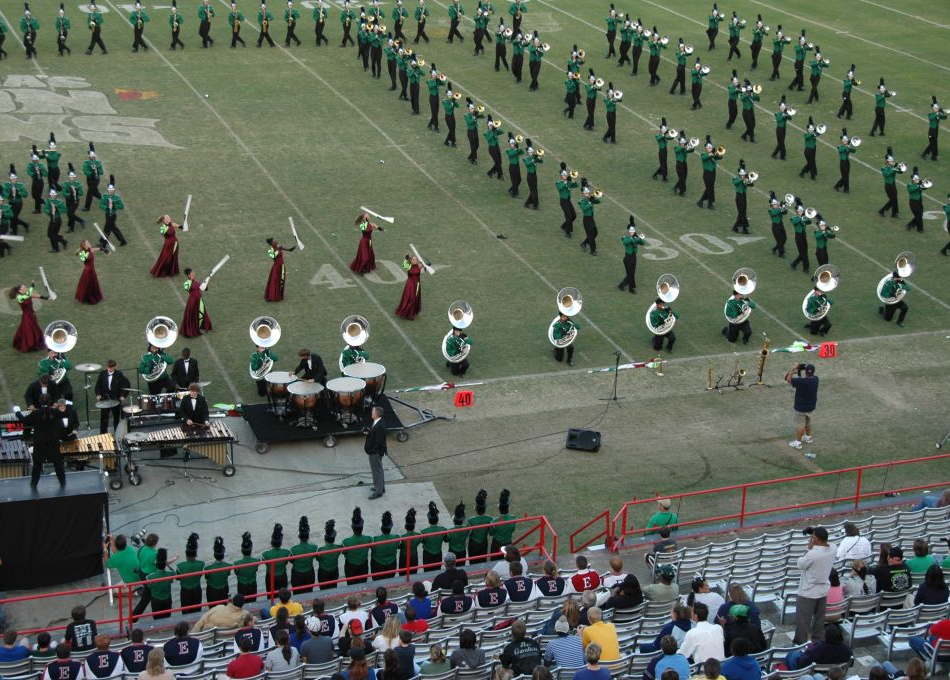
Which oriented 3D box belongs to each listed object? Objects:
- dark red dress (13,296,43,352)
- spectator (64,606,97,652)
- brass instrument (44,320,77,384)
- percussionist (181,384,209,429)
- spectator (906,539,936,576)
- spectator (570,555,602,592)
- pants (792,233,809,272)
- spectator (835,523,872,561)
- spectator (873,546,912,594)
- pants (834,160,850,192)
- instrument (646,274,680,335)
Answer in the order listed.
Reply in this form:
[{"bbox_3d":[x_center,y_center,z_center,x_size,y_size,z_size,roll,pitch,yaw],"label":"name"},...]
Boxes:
[{"bbox_3d":[-10.084,-0.423,42.347,0.668,1.236,0.763,11,23,23],"label":"dark red dress"},{"bbox_3d":[-5.699,4.343,26.974,0.500,1.351,0.750,-8,23,-23],"label":"spectator"},{"bbox_3d":[-8.804,0.266,39.872,0.760,1.360,0.580,-5,22,-16],"label":"brass instrument"},{"bbox_3d":[-5.566,1.671,37.312,0.580,1.680,0.520,-2,21,-9],"label":"percussionist"},{"bbox_3d":[6.483,3.450,28.203,0.470,1.230,0.760,-7,23,-22],"label":"spectator"},{"bbox_3d":[1.494,3.711,28.119,0.540,1.273,0.750,-8,23,-23],"label":"spectator"},{"bbox_3d":[8.584,-2.310,49.134,0.580,1.021,0.370,20,27,39],"label":"pants"},{"bbox_3d":[5.762,3.378,29.319,0.580,1.220,0.720,-9,23,-26],"label":"spectator"},{"bbox_3d":[5.791,3.536,26.654,0.580,1.280,0.780,-7,23,-22],"label":"spectator"},{"bbox_3d":[10.966,-4.888,55.736,0.500,0.985,0.360,20,27,39],"label":"pants"},{"bbox_3d":[4.297,-0.802,42.966,0.700,1.370,0.580,-9,24,-26],"label":"instrument"}]

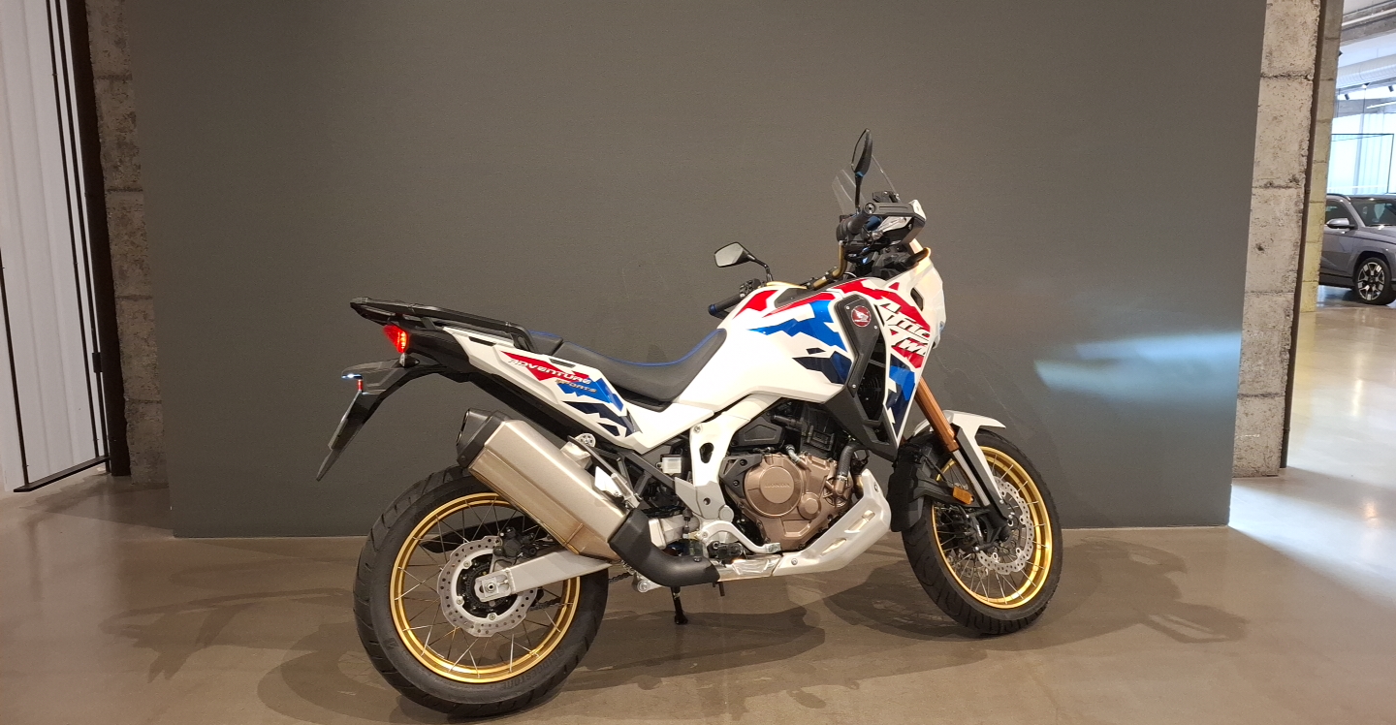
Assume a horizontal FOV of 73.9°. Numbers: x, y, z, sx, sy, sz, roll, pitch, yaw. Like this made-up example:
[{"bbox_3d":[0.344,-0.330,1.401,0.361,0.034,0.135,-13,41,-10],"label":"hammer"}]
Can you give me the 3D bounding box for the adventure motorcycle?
[{"bbox_3d":[0.066,0.097,2.849,2.295,1.500,0.910,-3,9,-18],"label":"adventure motorcycle"}]

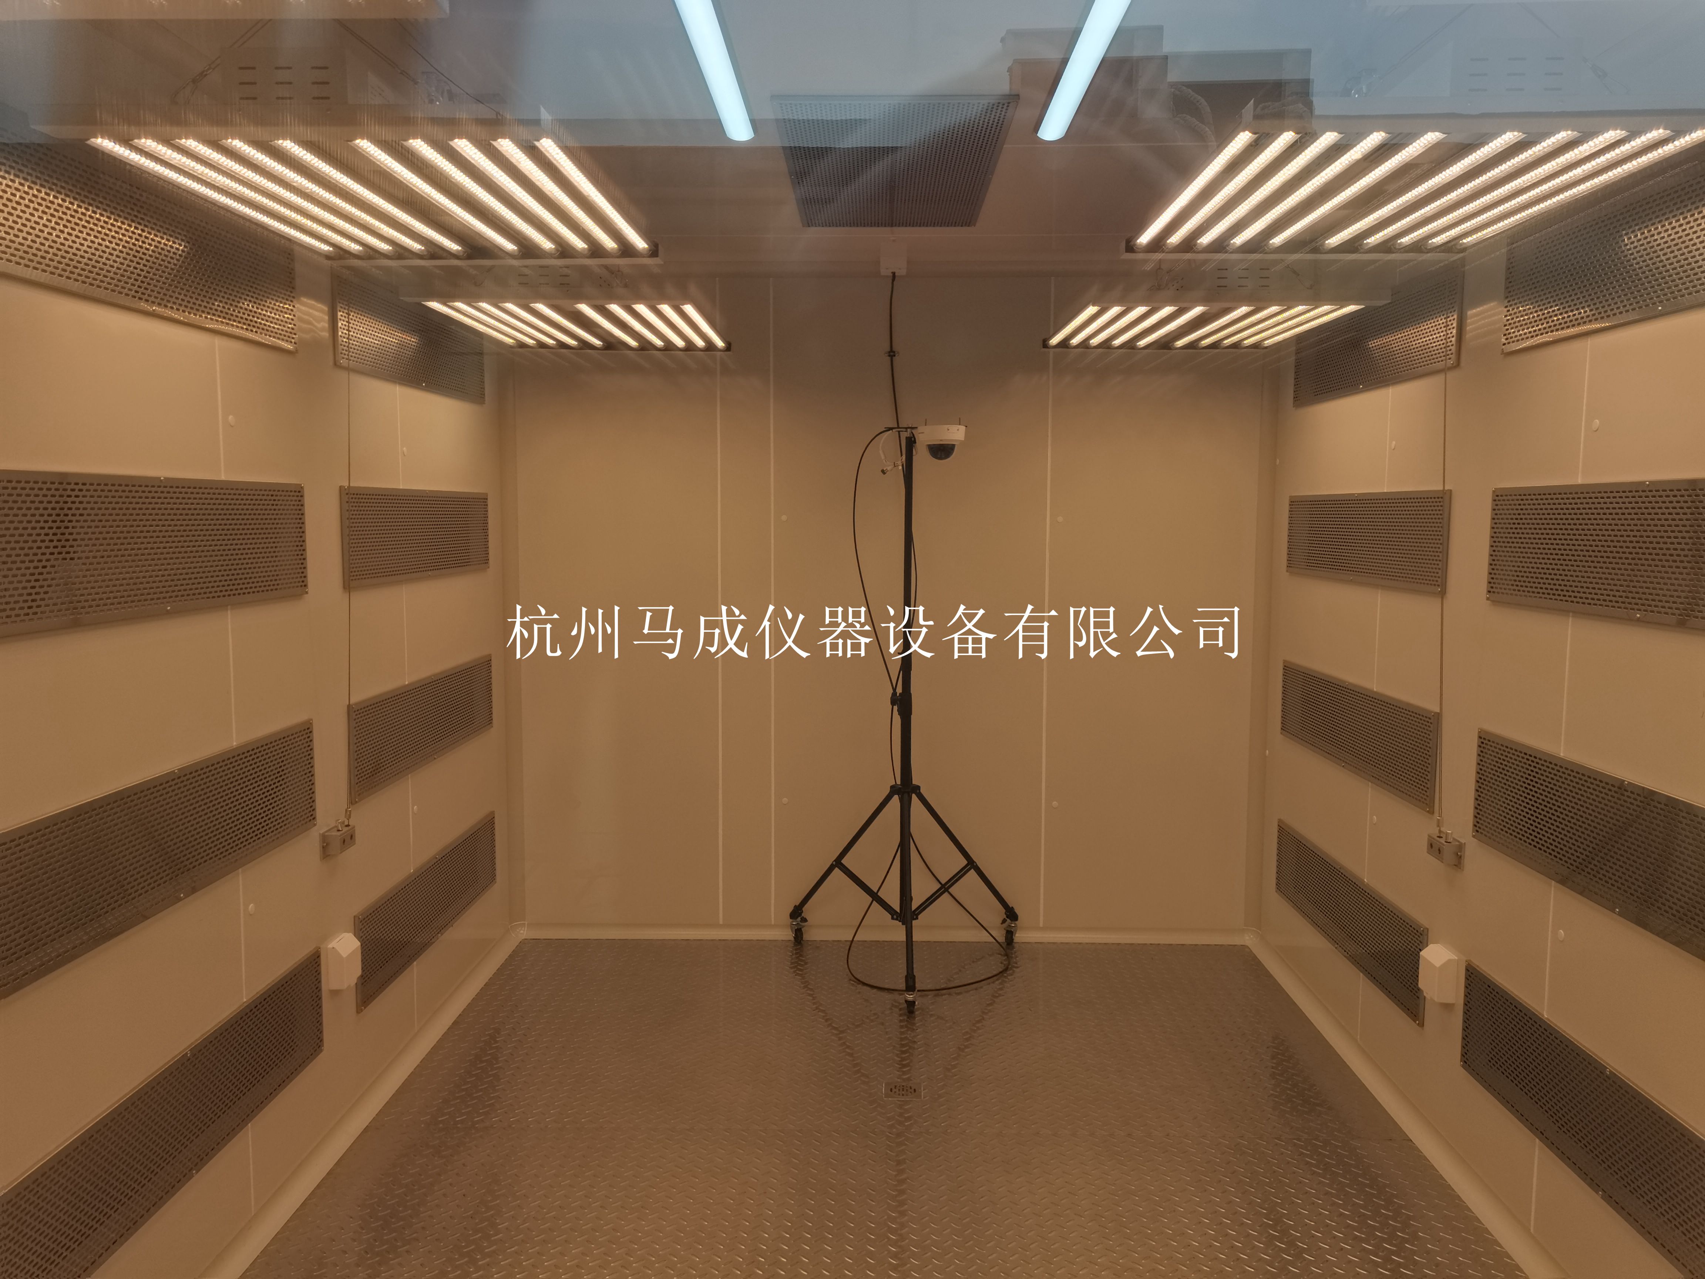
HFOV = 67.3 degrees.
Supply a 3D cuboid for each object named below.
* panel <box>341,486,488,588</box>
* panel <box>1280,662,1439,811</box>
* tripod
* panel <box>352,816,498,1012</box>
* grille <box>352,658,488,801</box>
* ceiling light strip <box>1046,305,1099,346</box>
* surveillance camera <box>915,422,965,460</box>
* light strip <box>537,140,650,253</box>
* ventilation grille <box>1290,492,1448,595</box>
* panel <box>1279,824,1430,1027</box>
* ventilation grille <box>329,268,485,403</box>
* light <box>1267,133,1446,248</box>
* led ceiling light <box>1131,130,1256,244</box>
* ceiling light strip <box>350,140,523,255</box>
[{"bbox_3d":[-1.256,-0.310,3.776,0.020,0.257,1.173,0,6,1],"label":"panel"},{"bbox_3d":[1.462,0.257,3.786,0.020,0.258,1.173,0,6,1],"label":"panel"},{"bbox_3d":[0.182,0.225,4.204,0.820,1.820,0.690,0,6,1],"label":"tripod"},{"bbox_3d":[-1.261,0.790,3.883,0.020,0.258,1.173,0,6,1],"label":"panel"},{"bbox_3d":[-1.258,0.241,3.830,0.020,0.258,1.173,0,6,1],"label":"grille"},{"bbox_3d":[0.640,-0.912,3.757,0.030,0.030,0.800,0,6,1],"label":"ceiling light strip"},{"bbox_3d":[0.291,-0.644,4.203,0.160,0.118,0.160,0,6,1],"label":"surveillance camera"},{"bbox_3d":[-0.435,-0.773,2.279,0.030,0.030,0.800,0,6,1],"label":"light strip"},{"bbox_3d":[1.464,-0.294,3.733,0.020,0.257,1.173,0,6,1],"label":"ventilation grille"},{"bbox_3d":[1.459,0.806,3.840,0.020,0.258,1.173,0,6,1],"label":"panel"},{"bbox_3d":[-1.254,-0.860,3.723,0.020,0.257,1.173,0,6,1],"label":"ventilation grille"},{"bbox_3d":[0.866,-0.792,2.273,0.027,0.020,0.813,0,6,1],"label":"light"},{"bbox_3d":[0.592,-0.793,2.277,0.027,0.020,0.813,0,6,1],"label":"led ceiling light"},{"bbox_3d":[-0.736,-0.804,2.334,0.027,0.020,0.808,0,6,1],"label":"ceiling light strip"}]

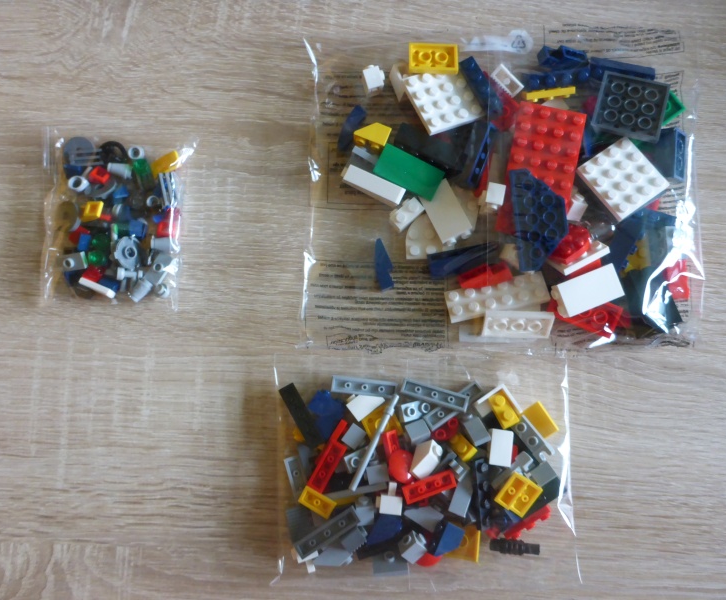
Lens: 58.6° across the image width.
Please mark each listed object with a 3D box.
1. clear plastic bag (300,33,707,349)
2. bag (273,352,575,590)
[{"bbox_3d":[0.069,-0.061,0.317,0.200,0.032,0.168,-1,81,0],"label":"clear plastic bag"},{"bbox_3d":[0.029,0.078,0.299,0.143,0.022,0.107,0,81,0],"label":"bag"}]

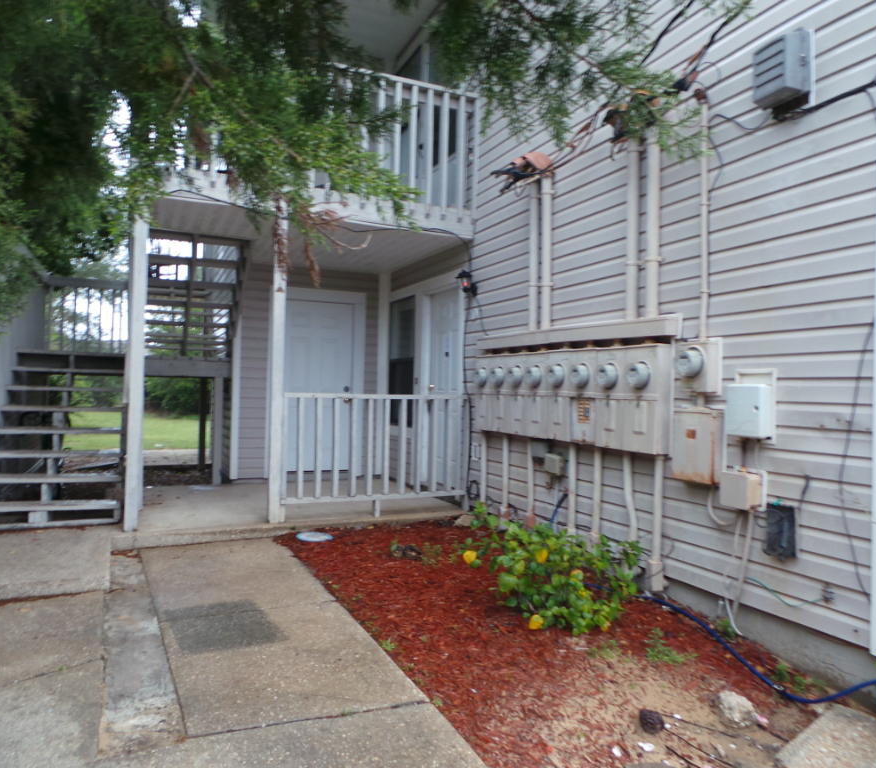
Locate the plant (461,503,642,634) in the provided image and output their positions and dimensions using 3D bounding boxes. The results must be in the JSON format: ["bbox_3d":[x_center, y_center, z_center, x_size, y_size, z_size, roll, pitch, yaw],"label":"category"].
[{"bbox_3d":[0.570,0.982,3.851,0.700,0.470,1.050,1,-1,-24],"label":"plant"}]

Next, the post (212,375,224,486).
[{"bbox_3d":[-2.493,0.519,7.756,0.092,1.251,0.092,1,-1,-24],"label":"post"}]

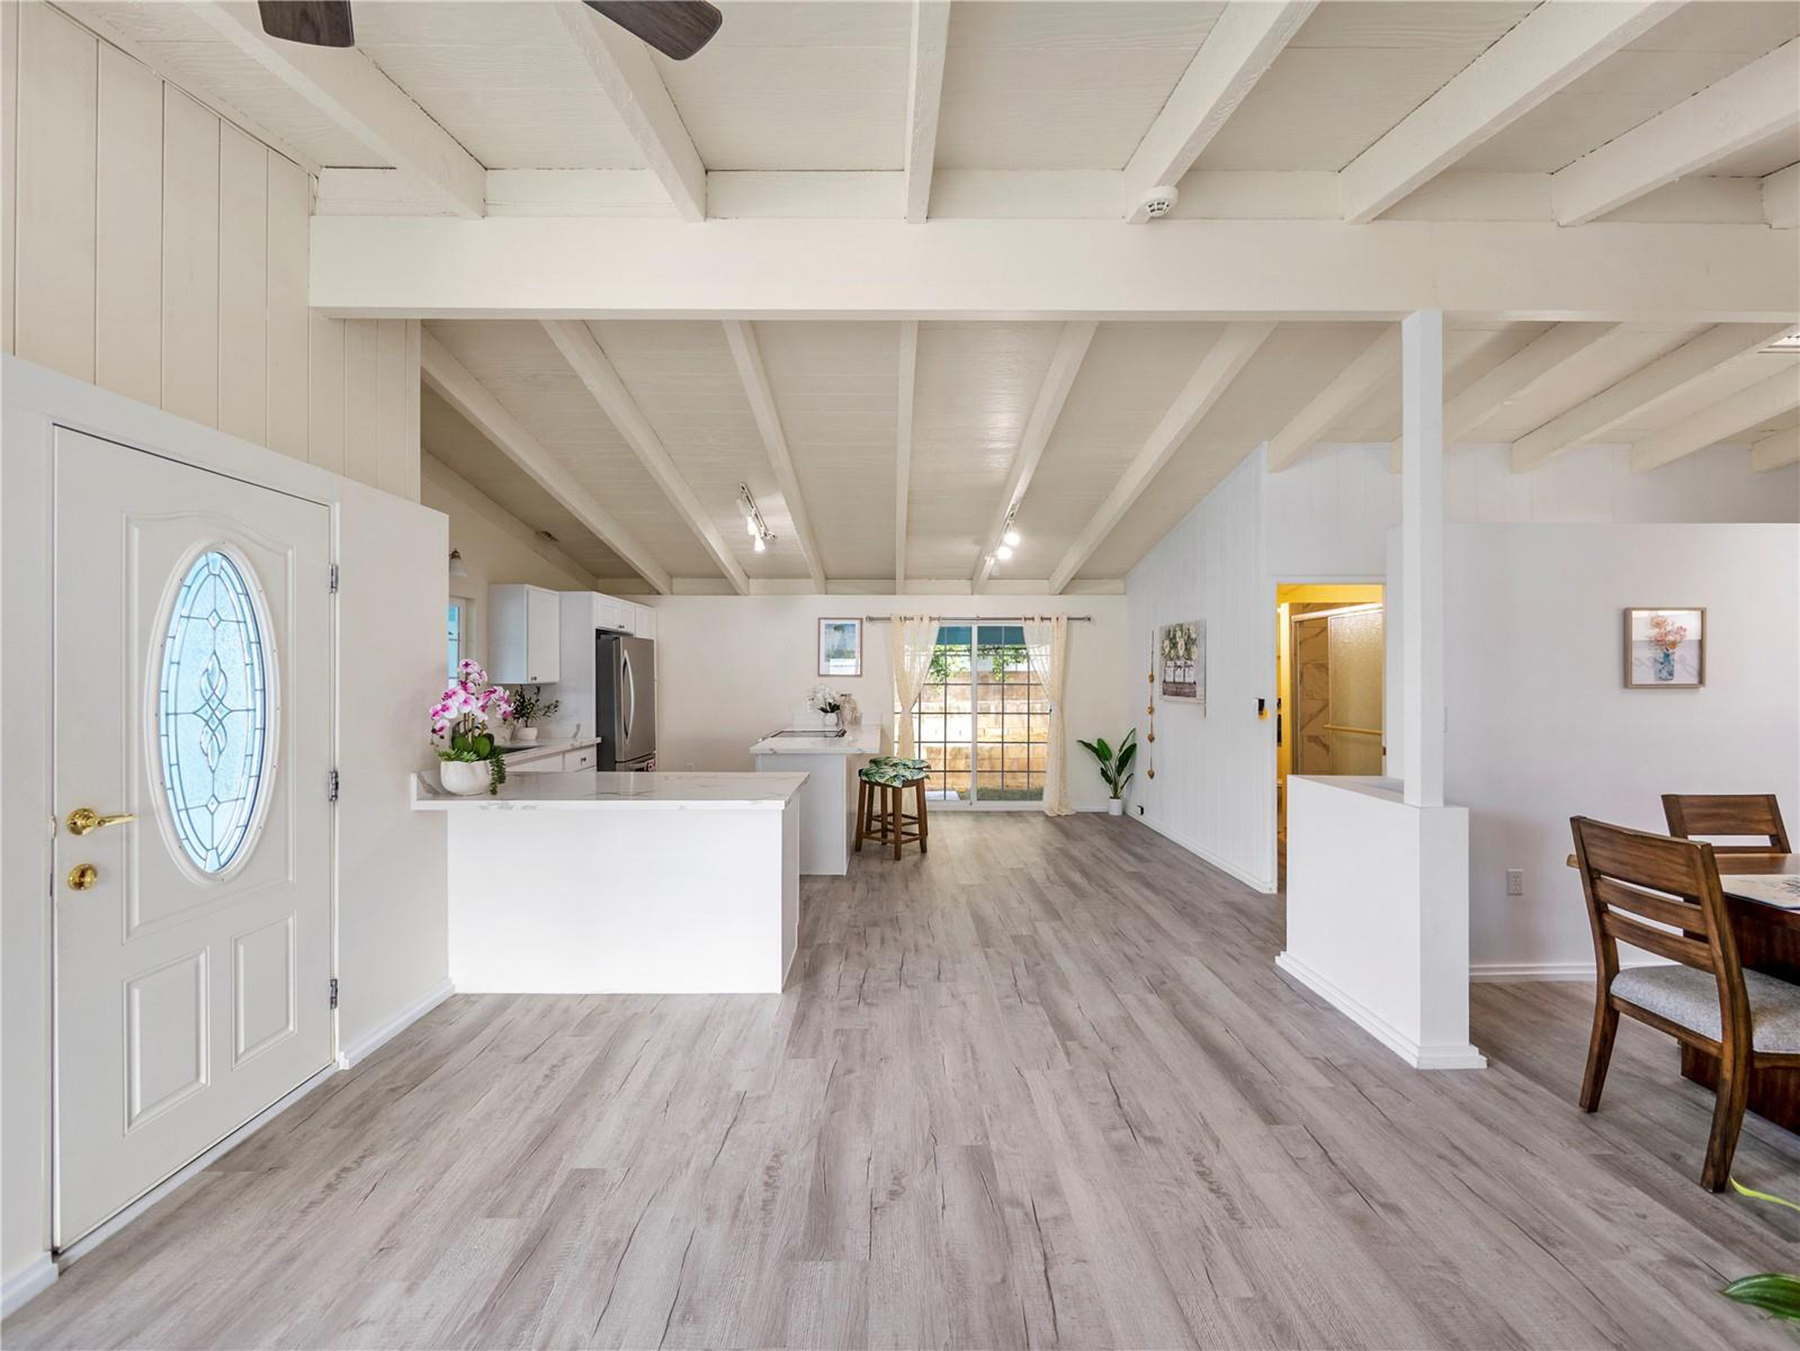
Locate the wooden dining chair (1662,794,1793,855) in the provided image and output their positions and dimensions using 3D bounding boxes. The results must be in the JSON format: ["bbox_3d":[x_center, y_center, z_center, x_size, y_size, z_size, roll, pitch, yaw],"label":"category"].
[{"bbox_3d":[3.265,0.955,2.620,0.470,0.970,0.570,0,0,-1],"label":"wooden dining chair"}]

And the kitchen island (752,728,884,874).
[{"bbox_3d":[-0.620,0.982,6.385,0.920,0.915,2.470,0,0,-1],"label":"kitchen island"}]

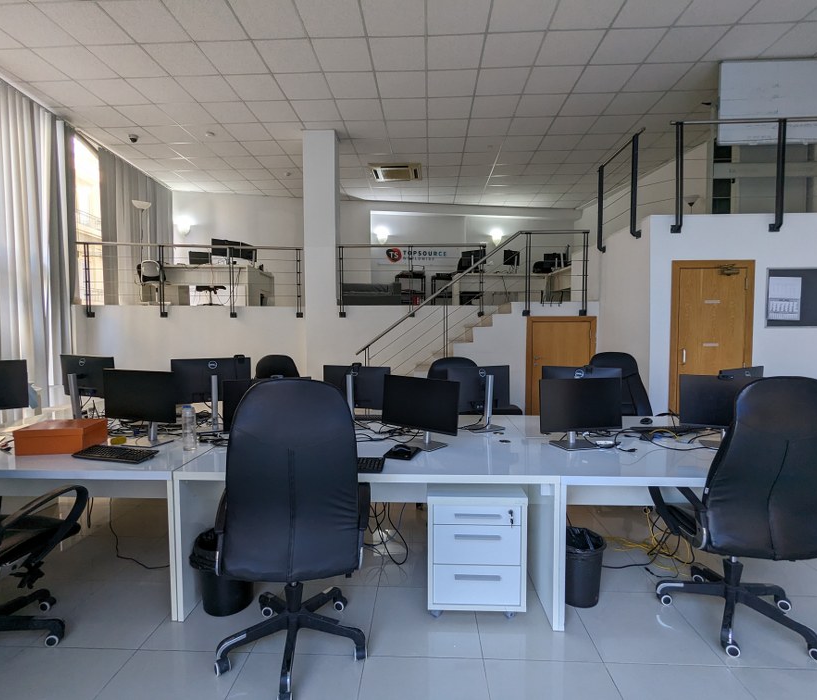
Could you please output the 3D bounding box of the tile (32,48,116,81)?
[{"bbox_3d":[-3.676,-3.192,4.802,0.600,0.020,0.600,0,3,3],"label":"tile"}]

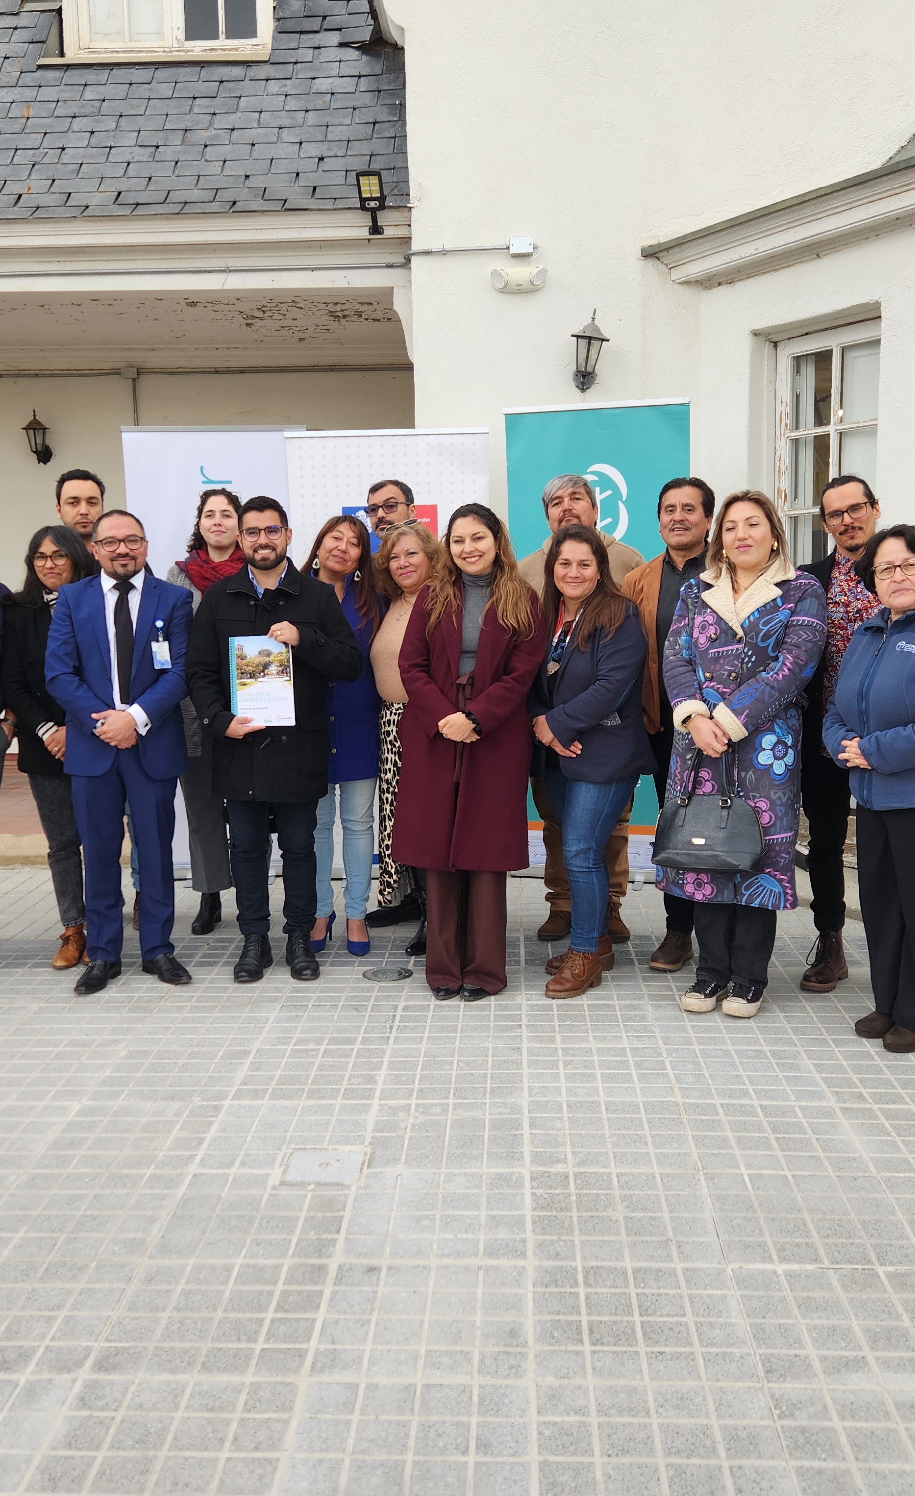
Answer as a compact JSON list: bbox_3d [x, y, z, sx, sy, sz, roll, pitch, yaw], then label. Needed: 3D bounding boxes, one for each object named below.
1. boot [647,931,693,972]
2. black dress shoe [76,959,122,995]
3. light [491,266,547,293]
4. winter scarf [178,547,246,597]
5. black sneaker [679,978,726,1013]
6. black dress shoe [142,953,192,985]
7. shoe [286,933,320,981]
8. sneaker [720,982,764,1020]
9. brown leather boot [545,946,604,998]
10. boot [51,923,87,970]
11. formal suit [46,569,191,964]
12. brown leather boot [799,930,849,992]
[{"bbox_3d":[0.763,0.692,4.735,0.112,0.140,0.300,3,8,30],"label":"boot"},{"bbox_3d":[-1.251,0.757,4.630,0.105,0.110,0.305,0,7,6],"label":"black dress shoe"},{"bbox_3d":[0.274,-2.083,5.901,0.250,0.115,0.090,-2,7,3],"label":"light"},{"bbox_3d":[-0.930,-0.659,5.120,0.300,0.270,0.250,-2,7,-5],"label":"winter scarf"},{"bbox_3d":[0.805,0.756,4.276,0.101,0.120,0.270,3,8,31],"label":"black sneaker"},{"bbox_3d":[-1.028,0.739,4.667,0.105,0.115,0.301,-7,9,-39],"label":"black dress shoe"},{"bbox_3d":[-0.557,0.715,4.729,0.112,0.140,0.300,-3,7,-16],"label":"shoe"},{"bbox_3d":[0.918,0.772,4.253,0.108,0.110,0.272,2,8,22],"label":"sneaker"},{"bbox_3d":[0.400,0.716,4.422,0.099,0.175,0.265,5,9,42],"label":"brown leather boot"},{"bbox_3d":[-1.425,0.715,4.930,0.100,0.140,0.270,0,7,8],"label":"boot"},{"bbox_3d":[-1.175,0.075,4.617,0.500,1.380,0.300,-2,7,-5],"label":"formal suit"},{"bbox_3d":[1.241,0.683,4.449,0.109,0.200,0.295,4,8,34],"label":"brown leather boot"}]

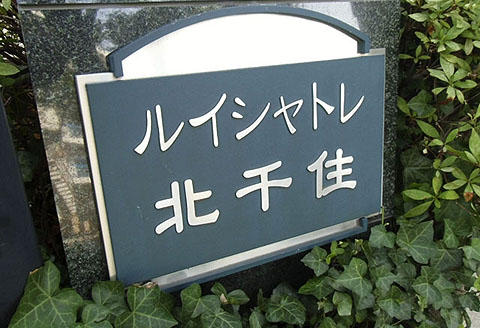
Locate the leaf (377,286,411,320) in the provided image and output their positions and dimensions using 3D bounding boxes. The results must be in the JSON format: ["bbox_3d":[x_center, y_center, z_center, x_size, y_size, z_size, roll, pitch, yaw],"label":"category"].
[{"bbox_3d":[0.309,0.281,0.670,0.064,0.016,0.068,-4,57,5],"label":"leaf"}]

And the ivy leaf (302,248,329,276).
[{"bbox_3d":[0.144,0.189,0.645,0.051,0.058,0.012,-6,-26,-1],"label":"ivy leaf"}]

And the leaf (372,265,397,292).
[{"bbox_3d":[0.296,0.235,0.682,0.052,0.060,0.015,-5,-11,2],"label":"leaf"}]

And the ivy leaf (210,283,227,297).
[{"bbox_3d":[-0.038,0.223,0.590,0.032,0.009,0.019,40,62,17],"label":"ivy leaf"}]

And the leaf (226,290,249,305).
[{"bbox_3d":[-0.004,0.231,0.576,0.040,0.032,0.012,-8,-11,-11],"label":"leaf"}]

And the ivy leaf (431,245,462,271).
[{"bbox_3d":[0.465,0.211,0.750,0.070,0.060,0.016,-3,-30,11],"label":"ivy leaf"}]

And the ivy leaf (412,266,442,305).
[{"bbox_3d":[0.402,0.261,0.714,0.068,0.086,0.021,-4,-12,6],"label":"ivy leaf"}]

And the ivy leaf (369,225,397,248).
[{"bbox_3d":[0.287,0.146,0.671,0.057,0.053,0.014,-5,-7,3],"label":"ivy leaf"}]

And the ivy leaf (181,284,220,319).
[{"bbox_3d":[-0.062,0.217,0.526,0.063,0.057,0.016,-9,-11,-15],"label":"ivy leaf"}]

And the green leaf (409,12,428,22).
[{"bbox_3d":[0.413,-0.339,0.770,0.046,0.023,0.012,10,-19,15],"label":"green leaf"}]

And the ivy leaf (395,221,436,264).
[{"bbox_3d":[0.379,0.167,0.715,0.081,0.089,0.017,-4,-25,8],"label":"ivy leaf"}]

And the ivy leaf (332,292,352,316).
[{"bbox_3d":[0.199,0.272,0.645,0.036,0.046,0.011,-5,-30,1],"label":"ivy leaf"}]

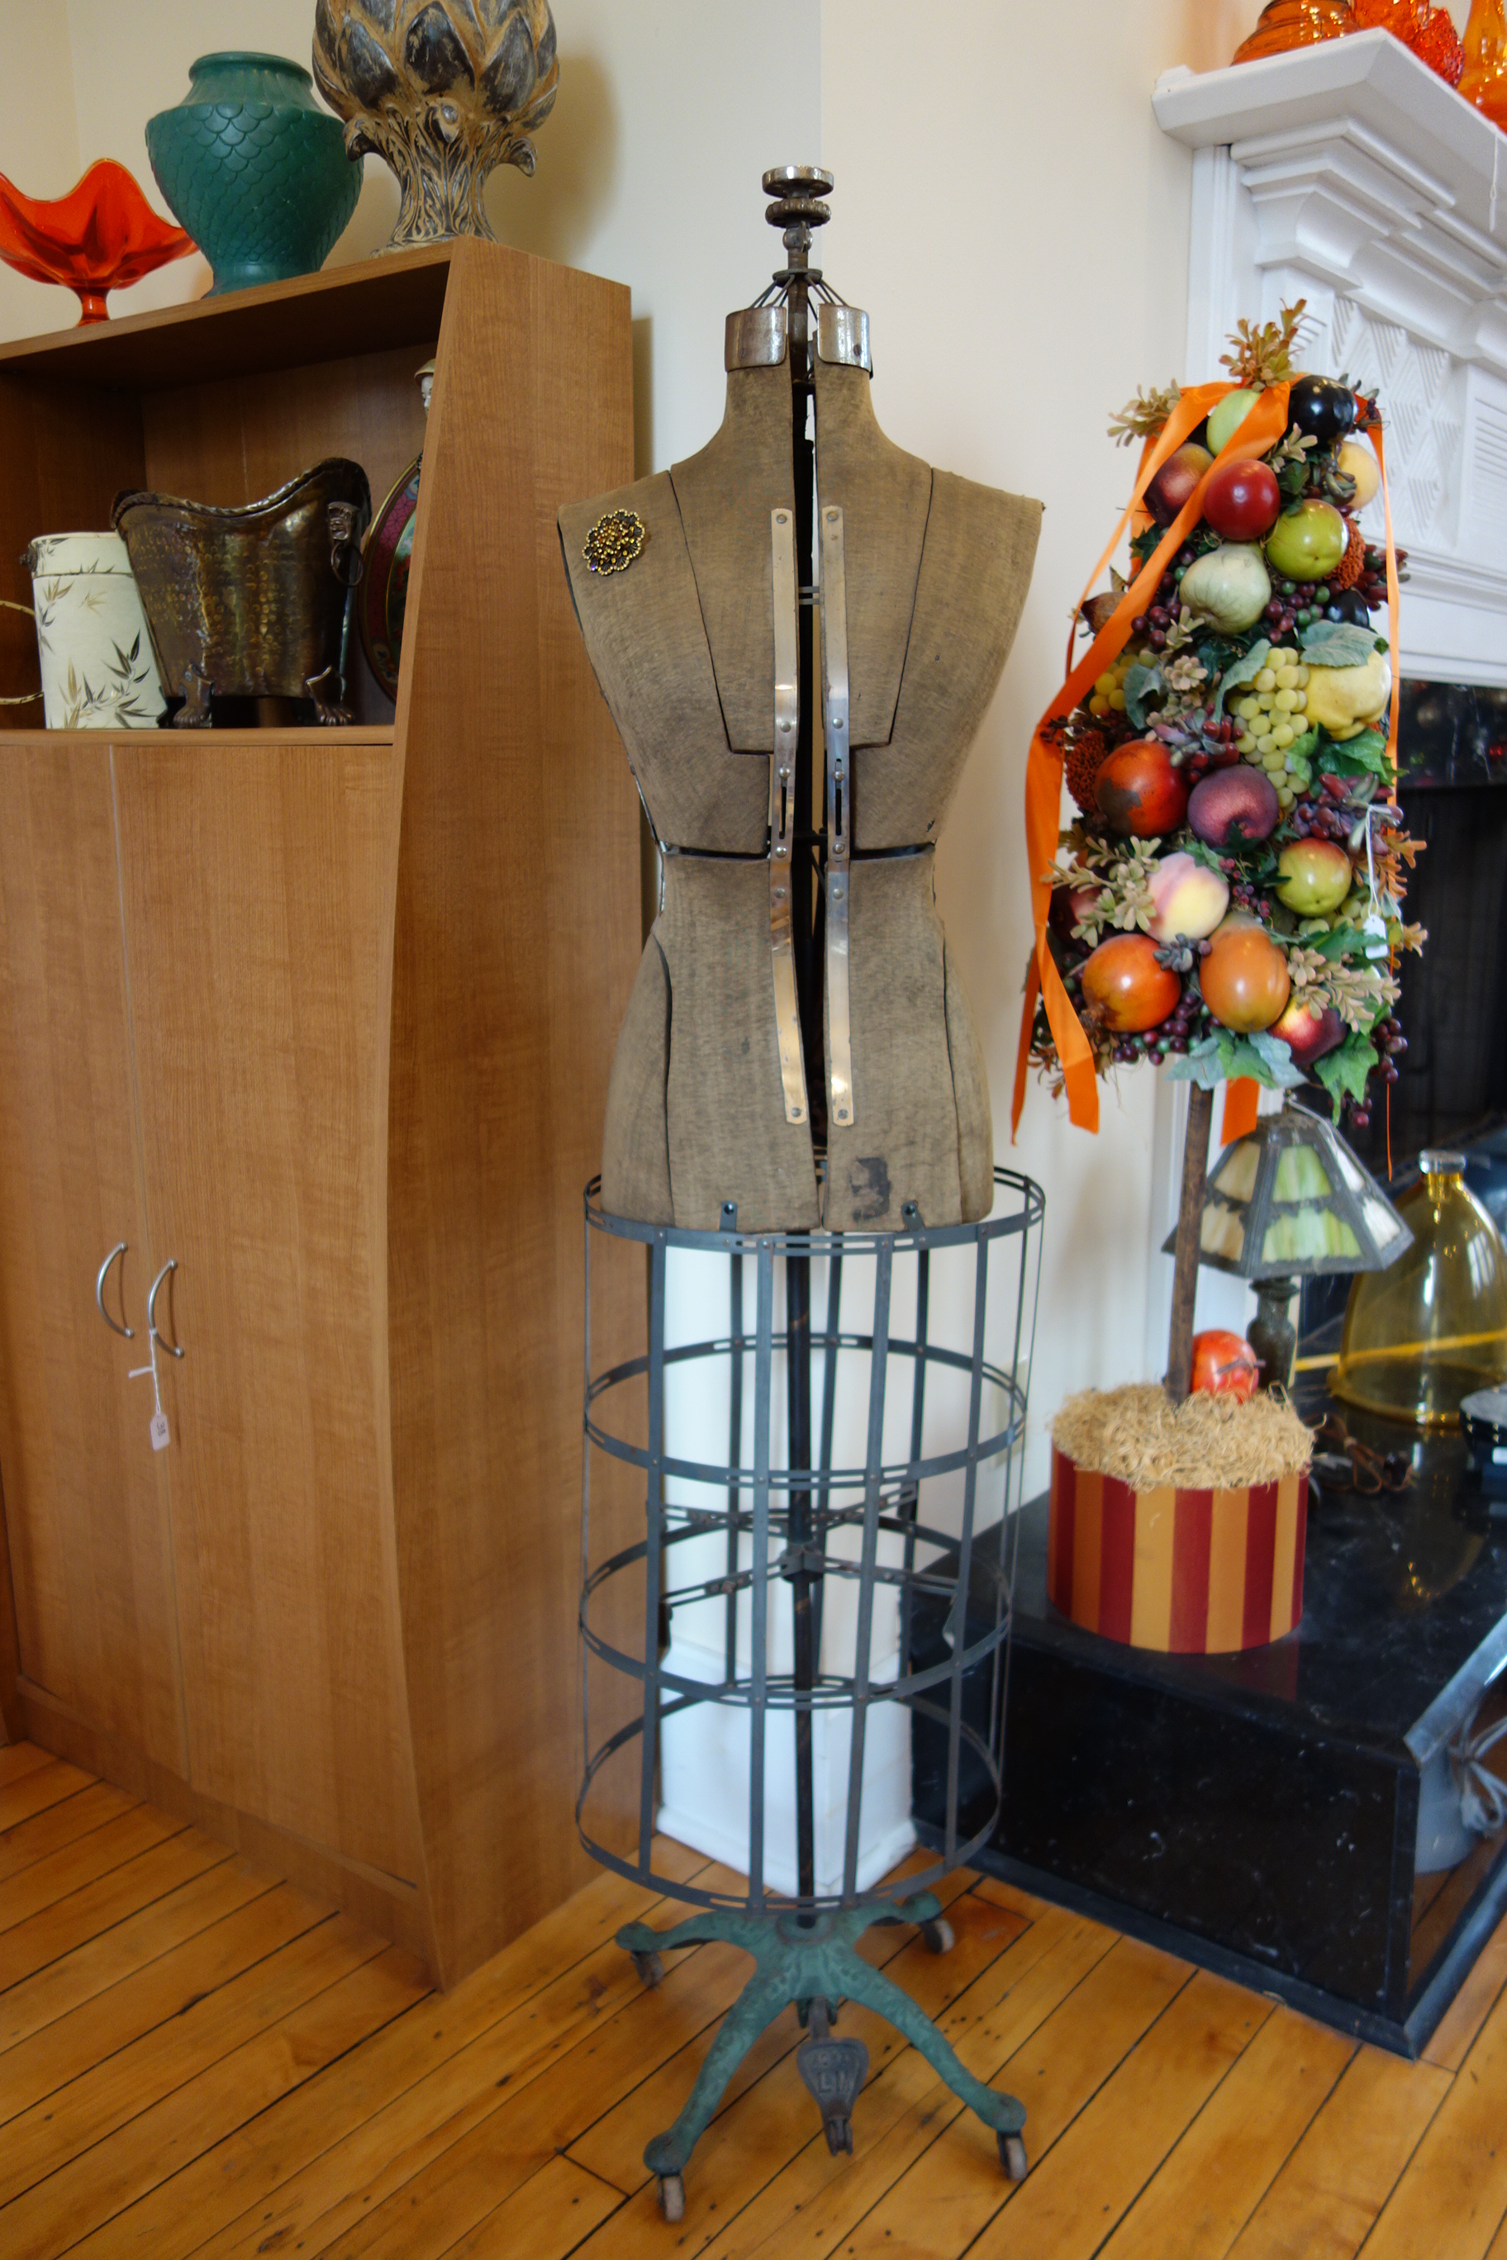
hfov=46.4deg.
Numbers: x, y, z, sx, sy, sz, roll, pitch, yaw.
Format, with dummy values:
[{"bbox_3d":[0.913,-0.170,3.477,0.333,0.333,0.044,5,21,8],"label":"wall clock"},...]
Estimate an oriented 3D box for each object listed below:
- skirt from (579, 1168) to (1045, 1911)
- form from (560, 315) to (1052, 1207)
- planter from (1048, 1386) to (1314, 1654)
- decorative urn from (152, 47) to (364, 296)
[{"bbox_3d":[0.041,0.311,1.479,0.368,0.541,0.368,0,12,0],"label":"skirt"},{"bbox_3d":[0.037,-0.272,1.363,0.362,0.673,0.258,-1,12,-6],"label":"form"},{"bbox_3d":[0.438,0.389,1.822,0.262,0.195,0.262,0,12,0],"label":"planter"},{"bbox_3d":[-0.473,-0.881,1.652,0.195,0.210,0.195,0,12,0],"label":"decorative urn"}]

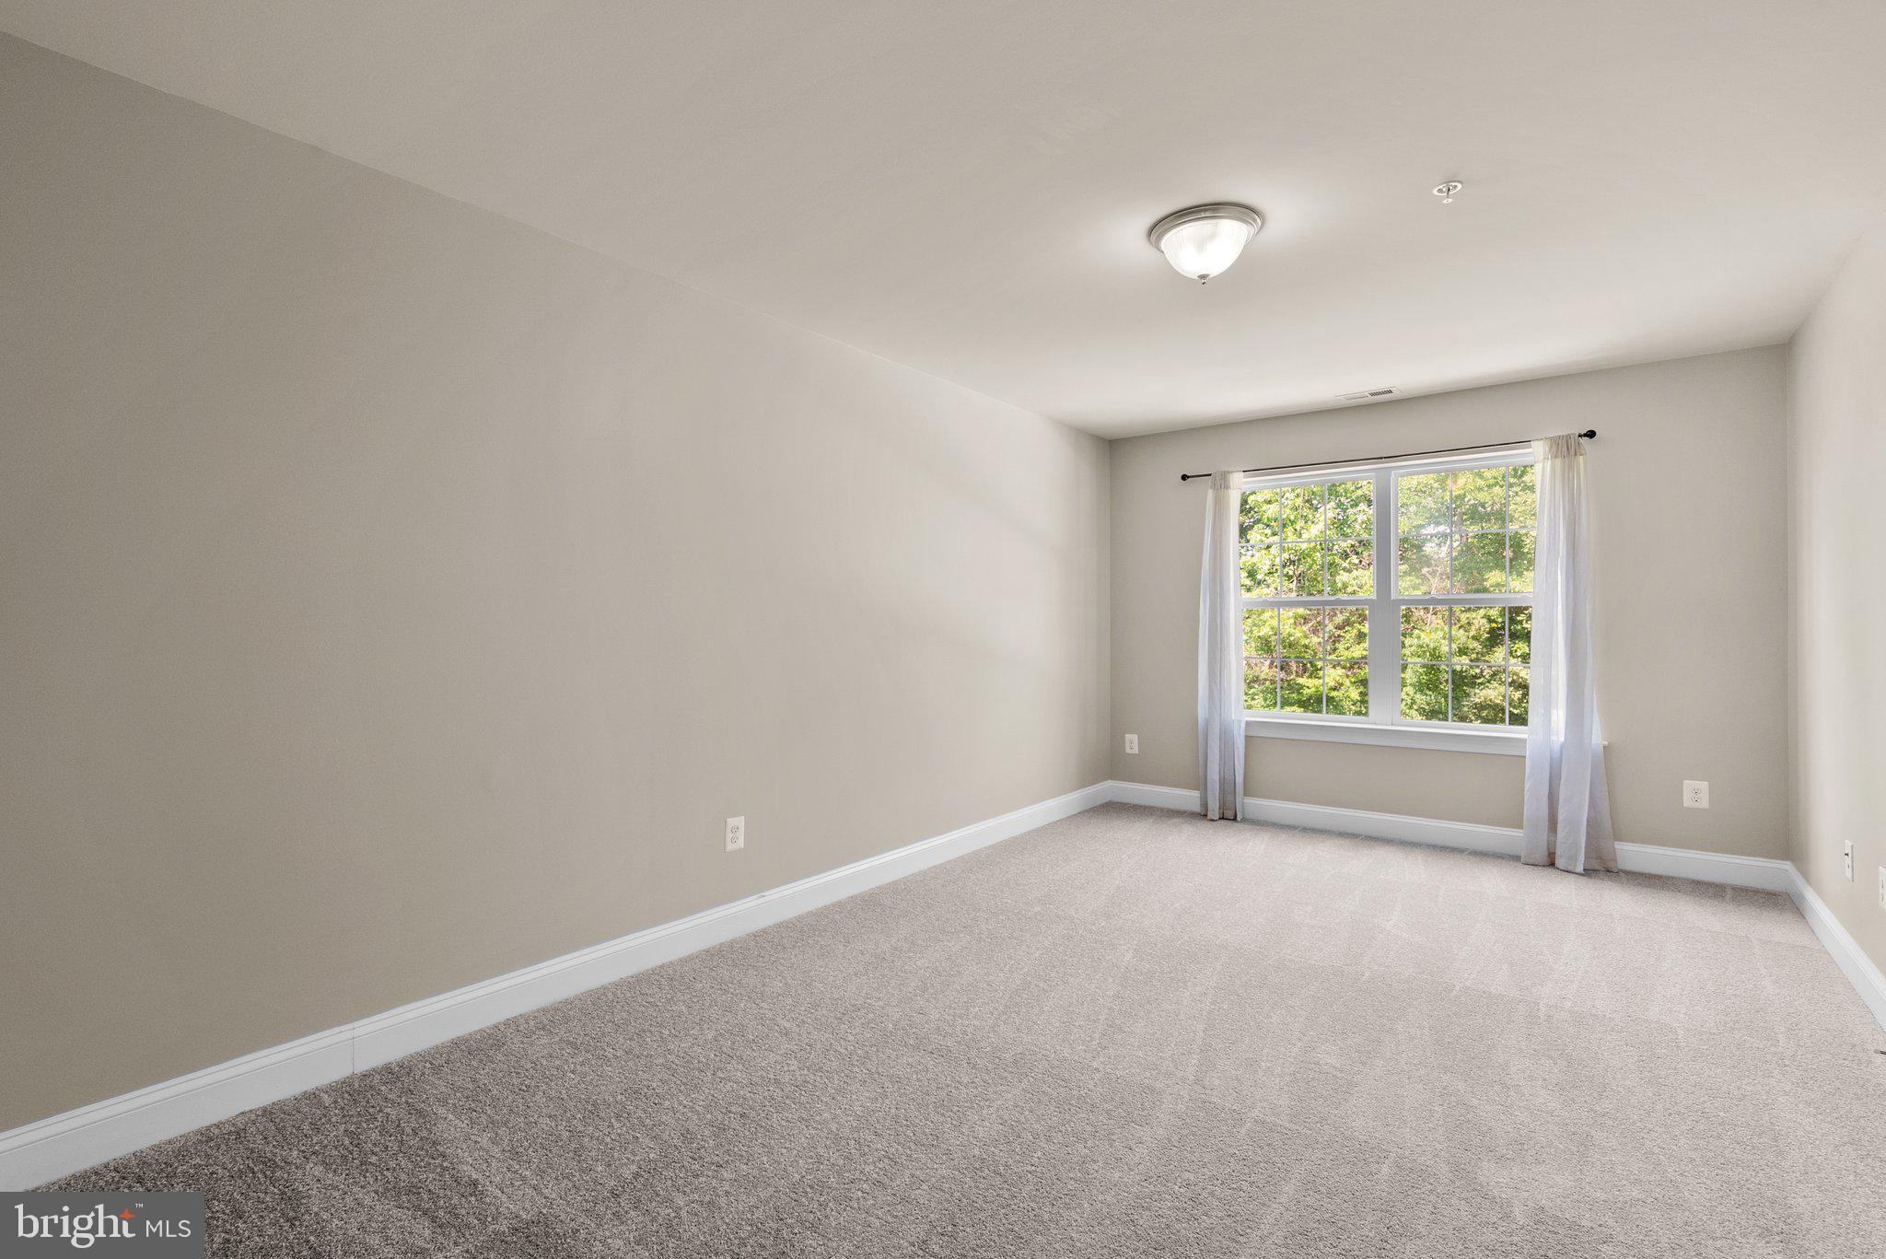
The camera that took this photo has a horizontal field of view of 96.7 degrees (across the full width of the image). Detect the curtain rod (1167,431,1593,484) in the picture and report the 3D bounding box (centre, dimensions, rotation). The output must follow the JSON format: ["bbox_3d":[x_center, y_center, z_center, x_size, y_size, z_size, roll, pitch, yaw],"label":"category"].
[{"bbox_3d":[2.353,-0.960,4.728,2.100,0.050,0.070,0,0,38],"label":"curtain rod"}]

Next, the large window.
[{"bbox_3d":[2.493,-0.189,4.744,1.810,1.470,0.100,0,0,38],"label":"large window"}]

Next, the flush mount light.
[{"bbox_3d":[0.822,-1.170,2.632,0.344,0.172,0.344,0,0,0],"label":"flush mount light"}]

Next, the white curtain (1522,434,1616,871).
[{"bbox_3d":[3.082,0.107,4.130,0.375,2.130,0.140,0,0,38],"label":"white curtain"}]

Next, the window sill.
[{"bbox_3d":[2.477,0.591,4.723,1.950,0.105,0.100,0,0,38],"label":"window sill"}]

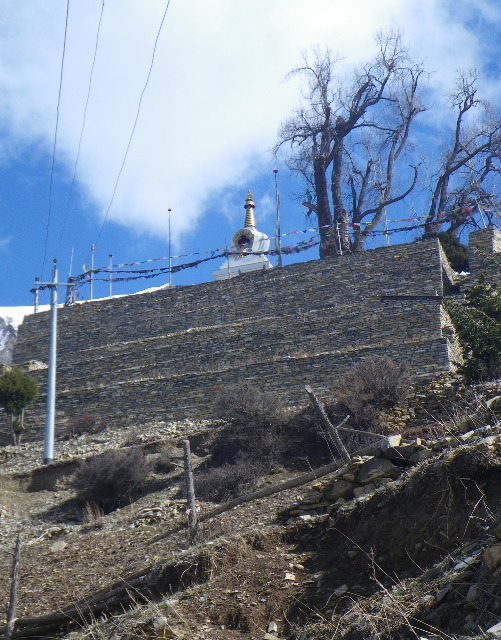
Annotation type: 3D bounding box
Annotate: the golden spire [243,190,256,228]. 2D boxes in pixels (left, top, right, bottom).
[{"bbox_3d":[-0.039,-4.339,60.000,0.520,1.550,0.520,0,-13,0],"label":"golden spire"}]

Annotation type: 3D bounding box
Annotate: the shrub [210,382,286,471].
[{"bbox_3d":[-0.091,3.211,46.500,2.350,2.500,2.250,0,-13,0],"label":"shrub"}]

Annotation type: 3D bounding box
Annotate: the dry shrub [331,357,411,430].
[{"bbox_3d":[3.713,2.237,46.500,2.400,2.100,2.250,0,-13,0],"label":"dry shrub"}]

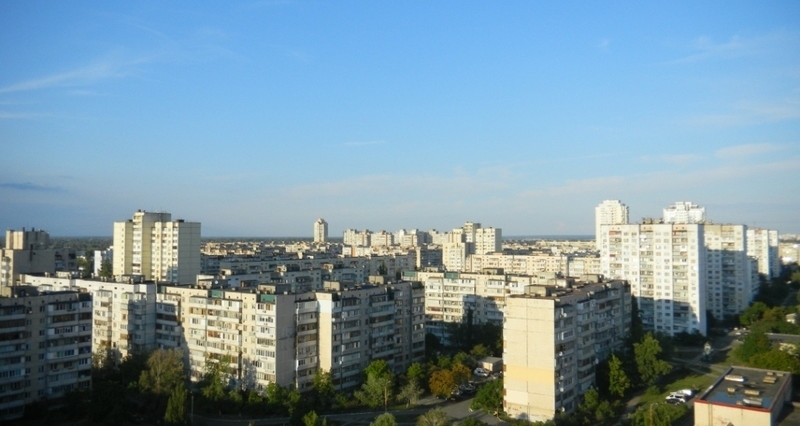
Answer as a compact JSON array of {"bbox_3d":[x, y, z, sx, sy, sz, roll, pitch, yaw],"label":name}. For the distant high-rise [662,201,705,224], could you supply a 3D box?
[{"bbox_3d":[273.500,26.235,622.472,36.000,72.500,25.000,-1,-2,32],"label":"distant high-rise"}]

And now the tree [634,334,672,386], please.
[{"bbox_3d":[69.627,40.697,177.974,9.618,14.470,9.137,0,-2,0],"label":"tree"}]

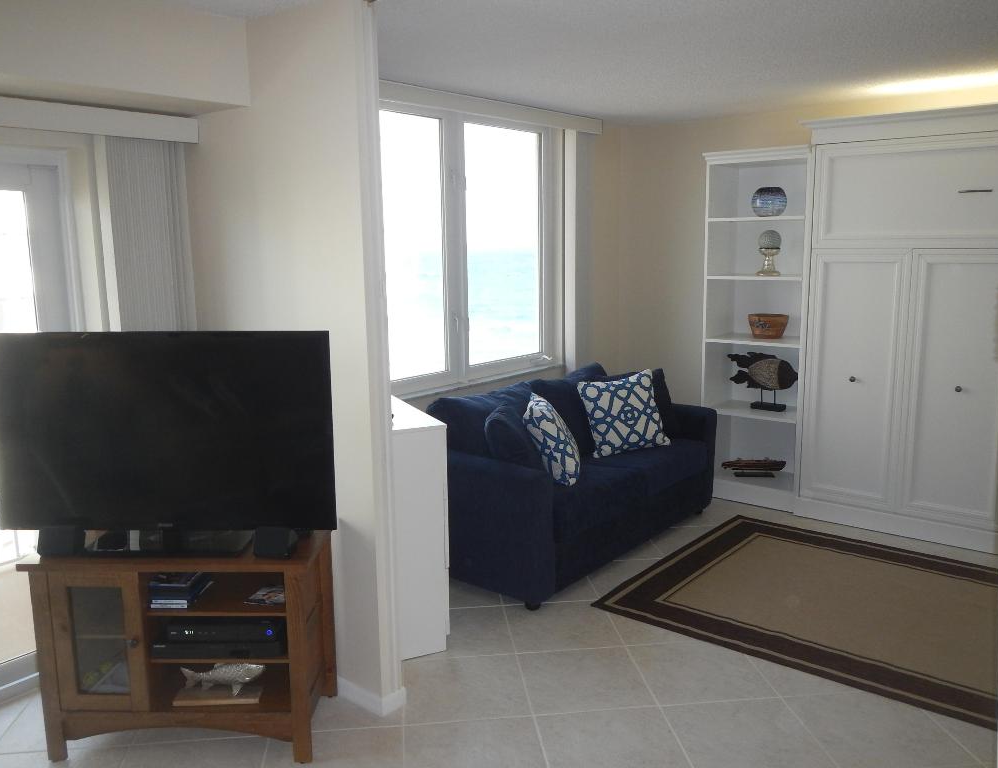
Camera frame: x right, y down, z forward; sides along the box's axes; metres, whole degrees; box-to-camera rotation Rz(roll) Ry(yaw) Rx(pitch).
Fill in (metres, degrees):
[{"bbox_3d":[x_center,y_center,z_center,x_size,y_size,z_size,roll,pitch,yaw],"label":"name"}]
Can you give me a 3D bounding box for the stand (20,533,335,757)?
[{"bbox_3d":[-1.046,0.865,2.878,0.940,0.685,0.460,-1,10,1],"label":"stand"}]

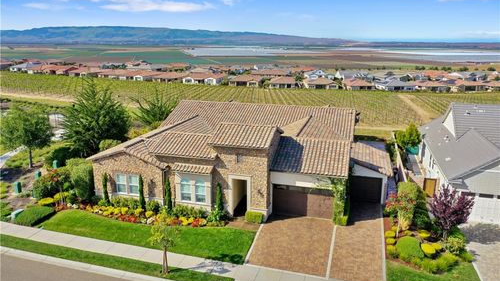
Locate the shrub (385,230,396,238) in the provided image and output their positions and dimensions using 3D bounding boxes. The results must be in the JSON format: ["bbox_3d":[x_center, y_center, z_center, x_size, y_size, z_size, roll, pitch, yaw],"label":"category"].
[{"bbox_3d":[10.450,6.914,28.850,0.780,0.380,0.760,4,15,16],"label":"shrub"}]

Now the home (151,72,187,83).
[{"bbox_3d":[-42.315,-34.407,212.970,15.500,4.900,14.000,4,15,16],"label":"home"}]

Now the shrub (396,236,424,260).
[{"bbox_3d":[10.850,7.152,26.327,1.750,1.200,1.700,4,15,16],"label":"shrub"}]

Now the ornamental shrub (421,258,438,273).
[{"bbox_3d":[11.000,7.632,23.821,1.050,0.650,1.000,0,14,0],"label":"ornamental shrub"}]

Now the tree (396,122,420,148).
[{"bbox_3d":[19.405,-0.210,47.151,2.700,3.400,2.700,4,15,16],"label":"tree"}]

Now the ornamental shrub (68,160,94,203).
[{"bbox_3d":[-14.300,3.601,33.062,2.050,3.300,2.100,0,14,0],"label":"ornamental shrub"}]

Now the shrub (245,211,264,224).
[{"bbox_3d":[0.340,5.821,29.654,1.300,0.680,0.850,3,15,11],"label":"shrub"}]

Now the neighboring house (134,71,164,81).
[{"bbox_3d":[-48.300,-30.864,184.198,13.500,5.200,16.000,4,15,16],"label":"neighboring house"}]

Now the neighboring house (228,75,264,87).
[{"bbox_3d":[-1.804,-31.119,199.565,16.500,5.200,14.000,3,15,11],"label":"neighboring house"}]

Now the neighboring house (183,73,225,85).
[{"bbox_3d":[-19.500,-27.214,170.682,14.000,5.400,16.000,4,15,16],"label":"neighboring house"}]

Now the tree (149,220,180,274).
[{"bbox_3d":[-5.012,6.267,22.621,1.850,3.350,1.850,4,15,16],"label":"tree"}]

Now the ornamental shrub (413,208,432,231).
[{"bbox_3d":[13.450,6.043,30.275,1.400,1.350,1.350,4,15,16],"label":"ornamental shrub"}]

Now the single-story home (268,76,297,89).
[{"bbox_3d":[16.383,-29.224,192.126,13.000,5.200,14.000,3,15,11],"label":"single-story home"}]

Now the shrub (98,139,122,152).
[{"bbox_3d":[-17.500,0.935,48.837,2.800,1.850,2.600,4,15,16],"label":"shrub"}]

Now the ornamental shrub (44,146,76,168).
[{"bbox_3d":[-21.900,1.853,44.942,3.300,2.000,3.000,4,15,16],"label":"ornamental shrub"}]

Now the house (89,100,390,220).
[{"bbox_3d":[1.223,-0.049,39.737,24.600,7.000,23.200,4,15,16],"label":"house"}]

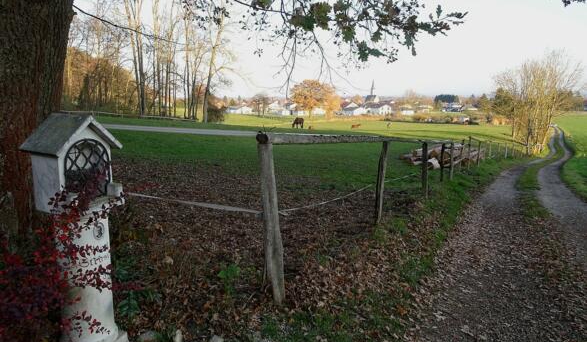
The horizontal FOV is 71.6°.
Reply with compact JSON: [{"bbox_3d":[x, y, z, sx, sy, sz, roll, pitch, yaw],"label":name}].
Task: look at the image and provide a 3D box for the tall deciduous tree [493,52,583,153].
[{"bbox_3d":[21.320,-5.889,35.266,7.900,8.653,7.500,0,10,0],"label":"tall deciduous tree"}]

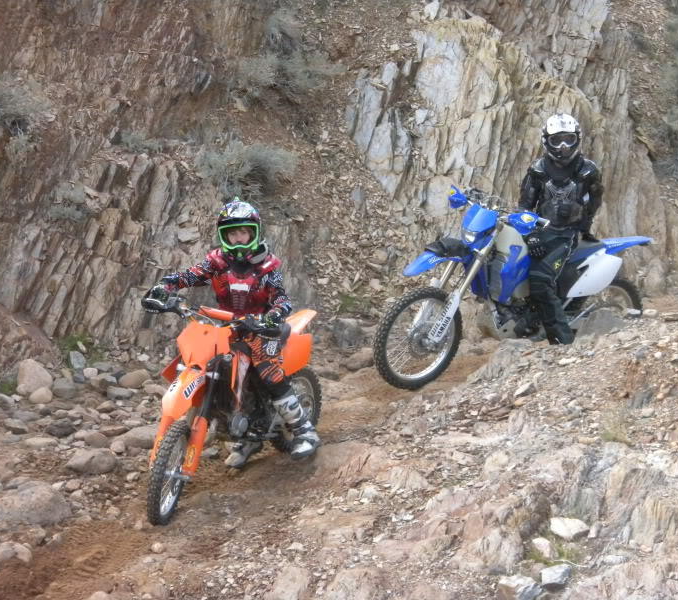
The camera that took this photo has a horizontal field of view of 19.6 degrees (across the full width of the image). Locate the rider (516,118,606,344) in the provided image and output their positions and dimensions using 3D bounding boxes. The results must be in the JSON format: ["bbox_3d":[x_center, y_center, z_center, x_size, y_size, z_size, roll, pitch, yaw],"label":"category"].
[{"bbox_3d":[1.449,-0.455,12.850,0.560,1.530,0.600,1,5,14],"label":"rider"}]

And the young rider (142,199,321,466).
[{"bbox_3d":[-0.609,0.167,11.120,0.880,1.420,0.700,1,5,14],"label":"young rider"}]

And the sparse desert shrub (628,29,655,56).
[{"bbox_3d":[2.618,-2.228,17.000,0.240,0.230,0.240,0,5,0],"label":"sparse desert shrub"}]

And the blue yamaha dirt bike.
[{"bbox_3d":[1.171,-0.089,12.776,2.140,1.250,0.820,-5,17,-28],"label":"blue yamaha dirt bike"}]

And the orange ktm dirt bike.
[{"bbox_3d":[-0.593,0.550,11.120,0.810,1.060,1.790,8,17,30],"label":"orange ktm dirt bike"}]

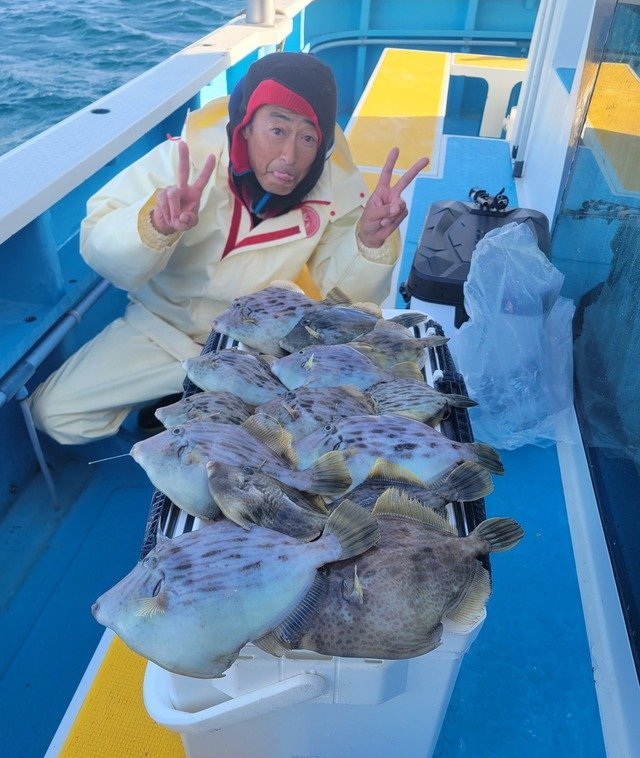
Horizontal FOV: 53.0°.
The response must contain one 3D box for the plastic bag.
[{"bbox_3d":[0.365,-0.071,1.266,0.215,0.390,0.200,6,39,7],"label":"plastic bag"}]

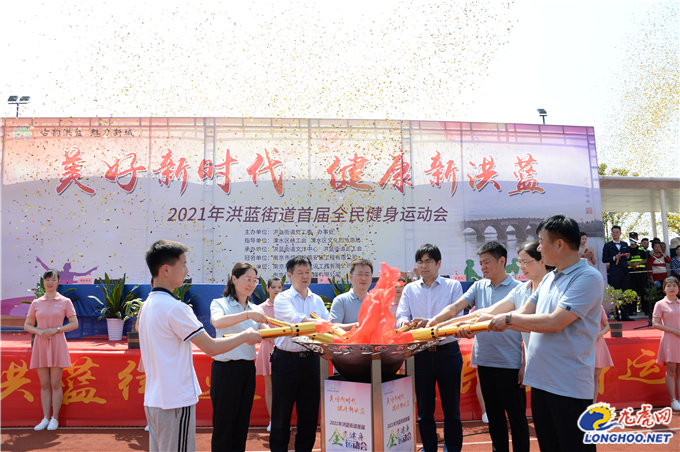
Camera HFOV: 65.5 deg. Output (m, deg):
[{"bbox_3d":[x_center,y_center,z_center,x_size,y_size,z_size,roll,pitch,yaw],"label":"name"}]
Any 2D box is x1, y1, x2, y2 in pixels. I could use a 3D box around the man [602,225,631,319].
[{"bbox_3d":[5.295,0.886,10.060,0.520,1.782,0.380,-1,-7,5],"label":"man"}]

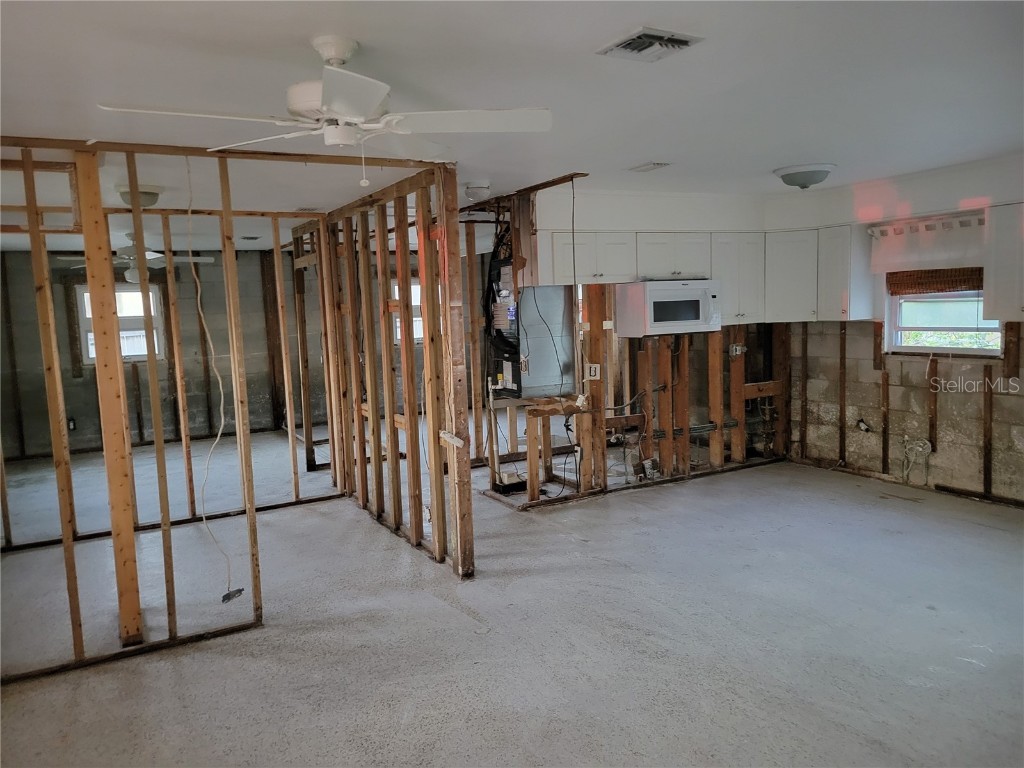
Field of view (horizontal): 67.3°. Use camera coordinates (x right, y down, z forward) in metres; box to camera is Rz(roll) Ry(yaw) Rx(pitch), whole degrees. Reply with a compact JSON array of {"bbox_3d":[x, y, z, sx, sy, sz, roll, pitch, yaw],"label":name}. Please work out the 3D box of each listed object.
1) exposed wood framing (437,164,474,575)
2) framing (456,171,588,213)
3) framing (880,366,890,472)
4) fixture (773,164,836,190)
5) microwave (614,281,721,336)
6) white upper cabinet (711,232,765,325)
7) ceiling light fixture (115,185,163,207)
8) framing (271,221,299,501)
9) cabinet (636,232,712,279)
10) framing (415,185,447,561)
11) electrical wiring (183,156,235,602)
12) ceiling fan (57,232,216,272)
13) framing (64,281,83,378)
[{"bbox_3d":[-0.330,-0.036,4.568,0.089,2.405,0.100,-6,7,-28],"label":"exposed wood framing"},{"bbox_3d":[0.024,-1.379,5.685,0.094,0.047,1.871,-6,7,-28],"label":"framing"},{"bbox_3d":[3.144,0.313,6.495,0.019,0.910,0.040,-5,7,-28],"label":"framing"},{"bbox_3d":[1.913,-1.338,5.024,0.391,0.127,0.391,-6,7,-29],"label":"fixture"},{"bbox_3d":[1.276,-0.625,6.247,0.765,0.417,0.389,-6,7,-28],"label":"microwave"},{"bbox_3d":[1.868,-0.910,6.723,0.617,0.775,0.328,-5,7,-28],"label":"white upper cabinet"},{"bbox_3d":[-2.331,-1.171,4.833,0.281,0.120,0.281,-6,7,-29],"label":"ceiling light fixture"},{"bbox_3d":[-1.888,-0.188,6.382,0.038,2.345,0.089,-5,7,-28],"label":"framing"},{"bbox_3d":[1.226,-1.043,6.312,0.773,0.371,0.327,-6,7,-29],"label":"cabinet"},{"bbox_3d":[-0.486,-0.030,4.787,0.084,2.317,0.089,-6,7,-28],"label":"framing"},{"bbox_3d":[-1.523,0.012,3.881,0.160,2.242,0.130,-5,7,-28],"label":"electrical wiring"},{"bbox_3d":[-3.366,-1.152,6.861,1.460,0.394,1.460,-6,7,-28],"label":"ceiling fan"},{"bbox_3d":[-5.322,-0.658,9.333,0.097,1.164,0.035,-6,7,-28],"label":"framing"}]

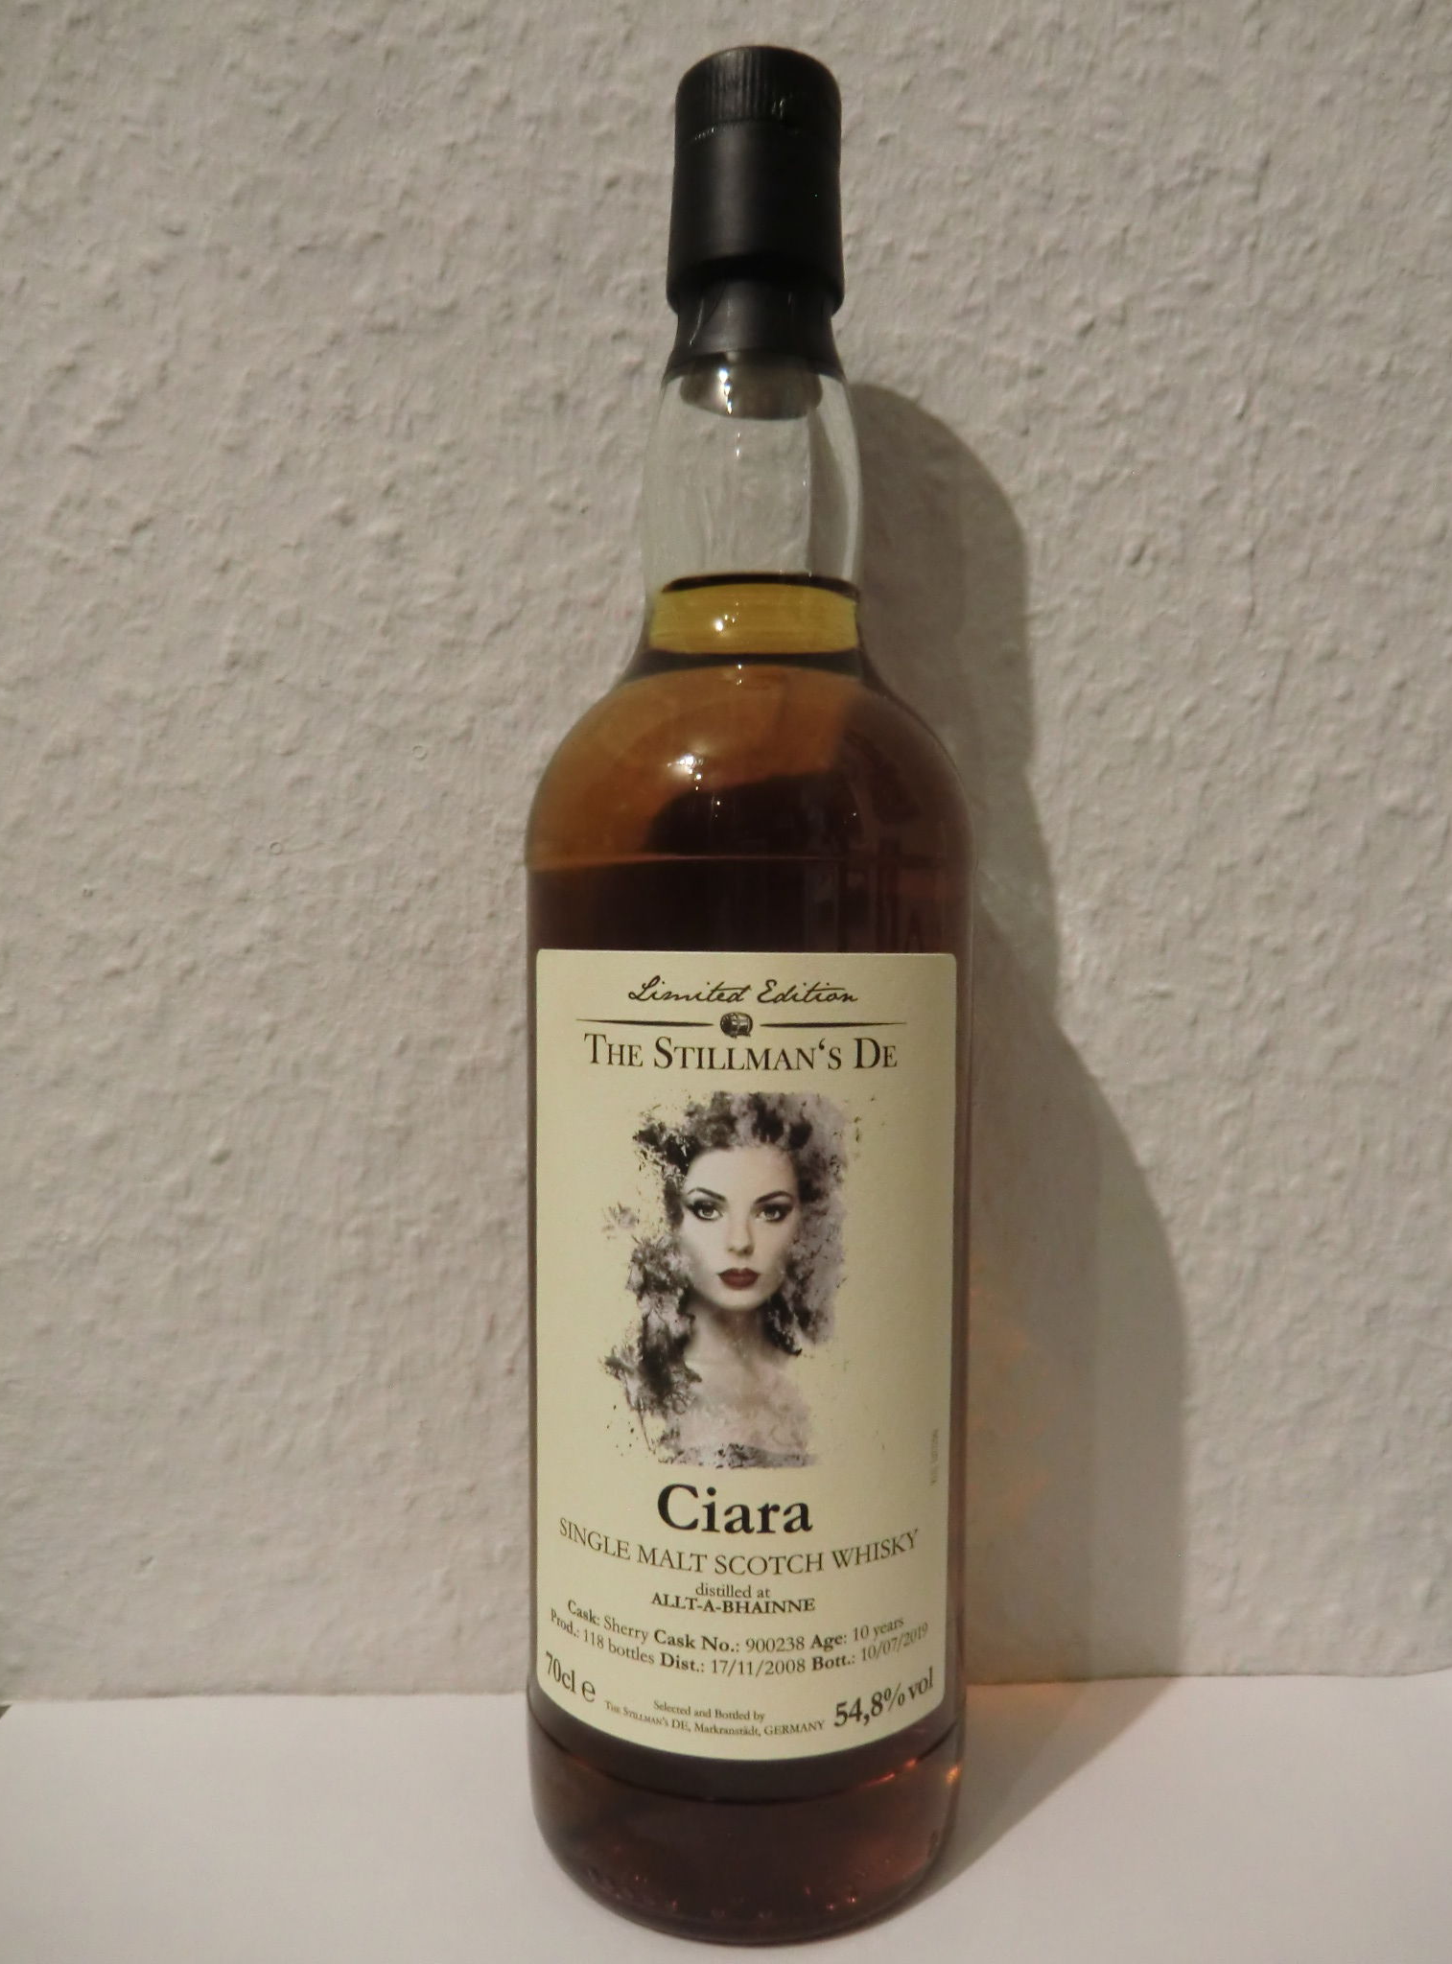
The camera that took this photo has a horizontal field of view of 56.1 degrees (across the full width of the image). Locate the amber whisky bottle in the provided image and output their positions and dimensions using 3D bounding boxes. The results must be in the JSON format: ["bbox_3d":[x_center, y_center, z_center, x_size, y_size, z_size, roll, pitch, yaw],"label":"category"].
[{"bbox_3d":[0.003,-0.004,0.240,0.076,0.301,0.076,1,1,3],"label":"amber whisky bottle"}]

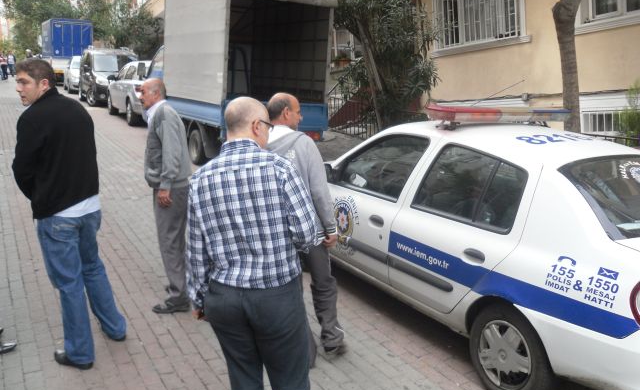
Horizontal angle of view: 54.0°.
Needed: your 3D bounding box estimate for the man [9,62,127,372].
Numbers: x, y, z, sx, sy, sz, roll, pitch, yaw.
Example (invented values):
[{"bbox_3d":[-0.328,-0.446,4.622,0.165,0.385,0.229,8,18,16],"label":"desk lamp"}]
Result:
[{"bbox_3d":[-1.529,0.078,3.790,0.500,1.760,0.560,2,9,40],"label":"man"}]

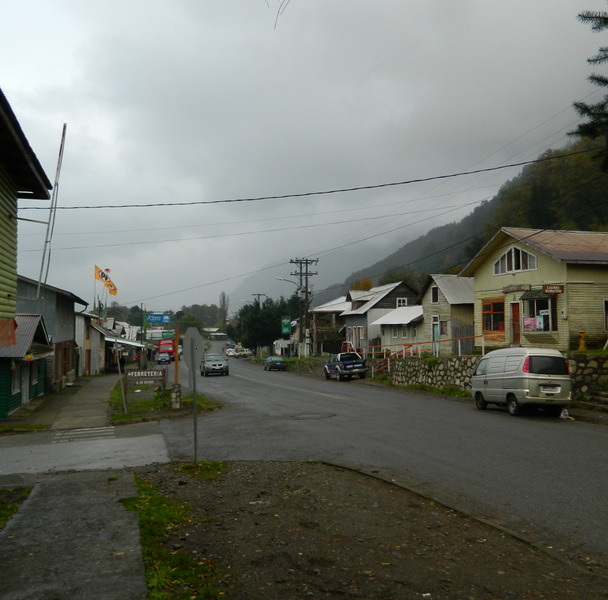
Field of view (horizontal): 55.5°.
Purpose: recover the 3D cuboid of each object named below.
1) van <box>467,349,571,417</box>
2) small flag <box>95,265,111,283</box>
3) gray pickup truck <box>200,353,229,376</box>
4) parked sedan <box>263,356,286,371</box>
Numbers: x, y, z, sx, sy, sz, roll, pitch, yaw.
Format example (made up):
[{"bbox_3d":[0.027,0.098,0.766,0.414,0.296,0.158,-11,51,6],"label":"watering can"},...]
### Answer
[{"bbox_3d":[6.500,2.460,17.750,1.460,1.910,3.660,2,-6,-9],"label":"van"},{"bbox_3d":[-16.000,-2.120,46.000,1.350,1.350,0.200,1,-3,-14],"label":"small flag"},{"bbox_3d":[-6.700,4.750,43.000,1.750,1.650,4.500,1,-4,-13],"label":"gray pickup truck"},{"bbox_3d":[-2.750,5.860,53.700,1.690,1.400,4.300,1,-4,-10],"label":"parked sedan"}]

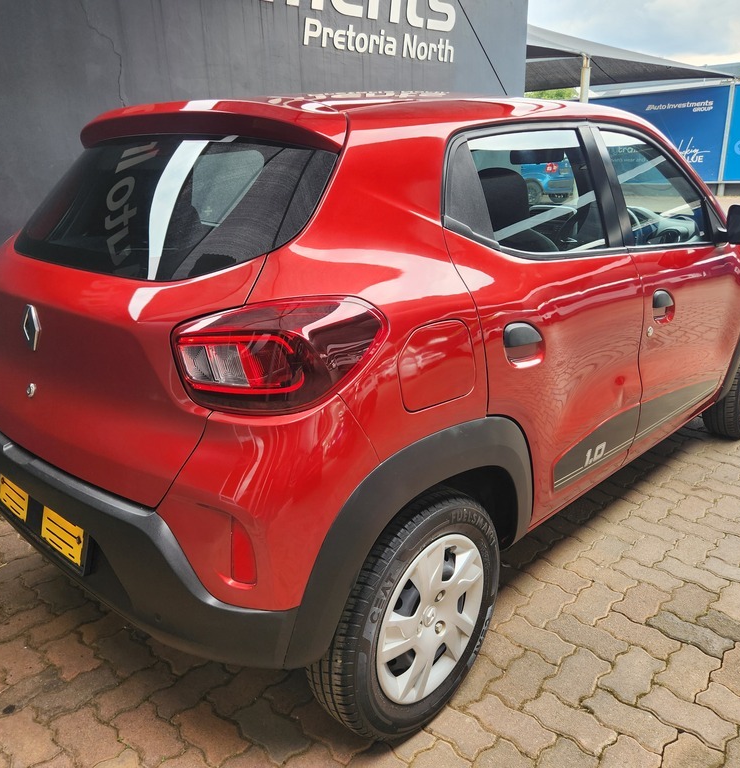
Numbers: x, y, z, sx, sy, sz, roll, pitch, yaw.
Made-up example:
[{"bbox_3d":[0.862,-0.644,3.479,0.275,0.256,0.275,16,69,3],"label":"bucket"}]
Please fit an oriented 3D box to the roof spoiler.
[{"bbox_3d":[-0.491,-0.617,1.667,1.110,0.140,0.260,14,23,42],"label":"roof spoiler"}]

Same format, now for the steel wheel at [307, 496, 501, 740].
[{"bbox_3d":[0.098,0.517,1.572,0.170,0.580,0.580,14,23,42],"label":"steel wheel"}]

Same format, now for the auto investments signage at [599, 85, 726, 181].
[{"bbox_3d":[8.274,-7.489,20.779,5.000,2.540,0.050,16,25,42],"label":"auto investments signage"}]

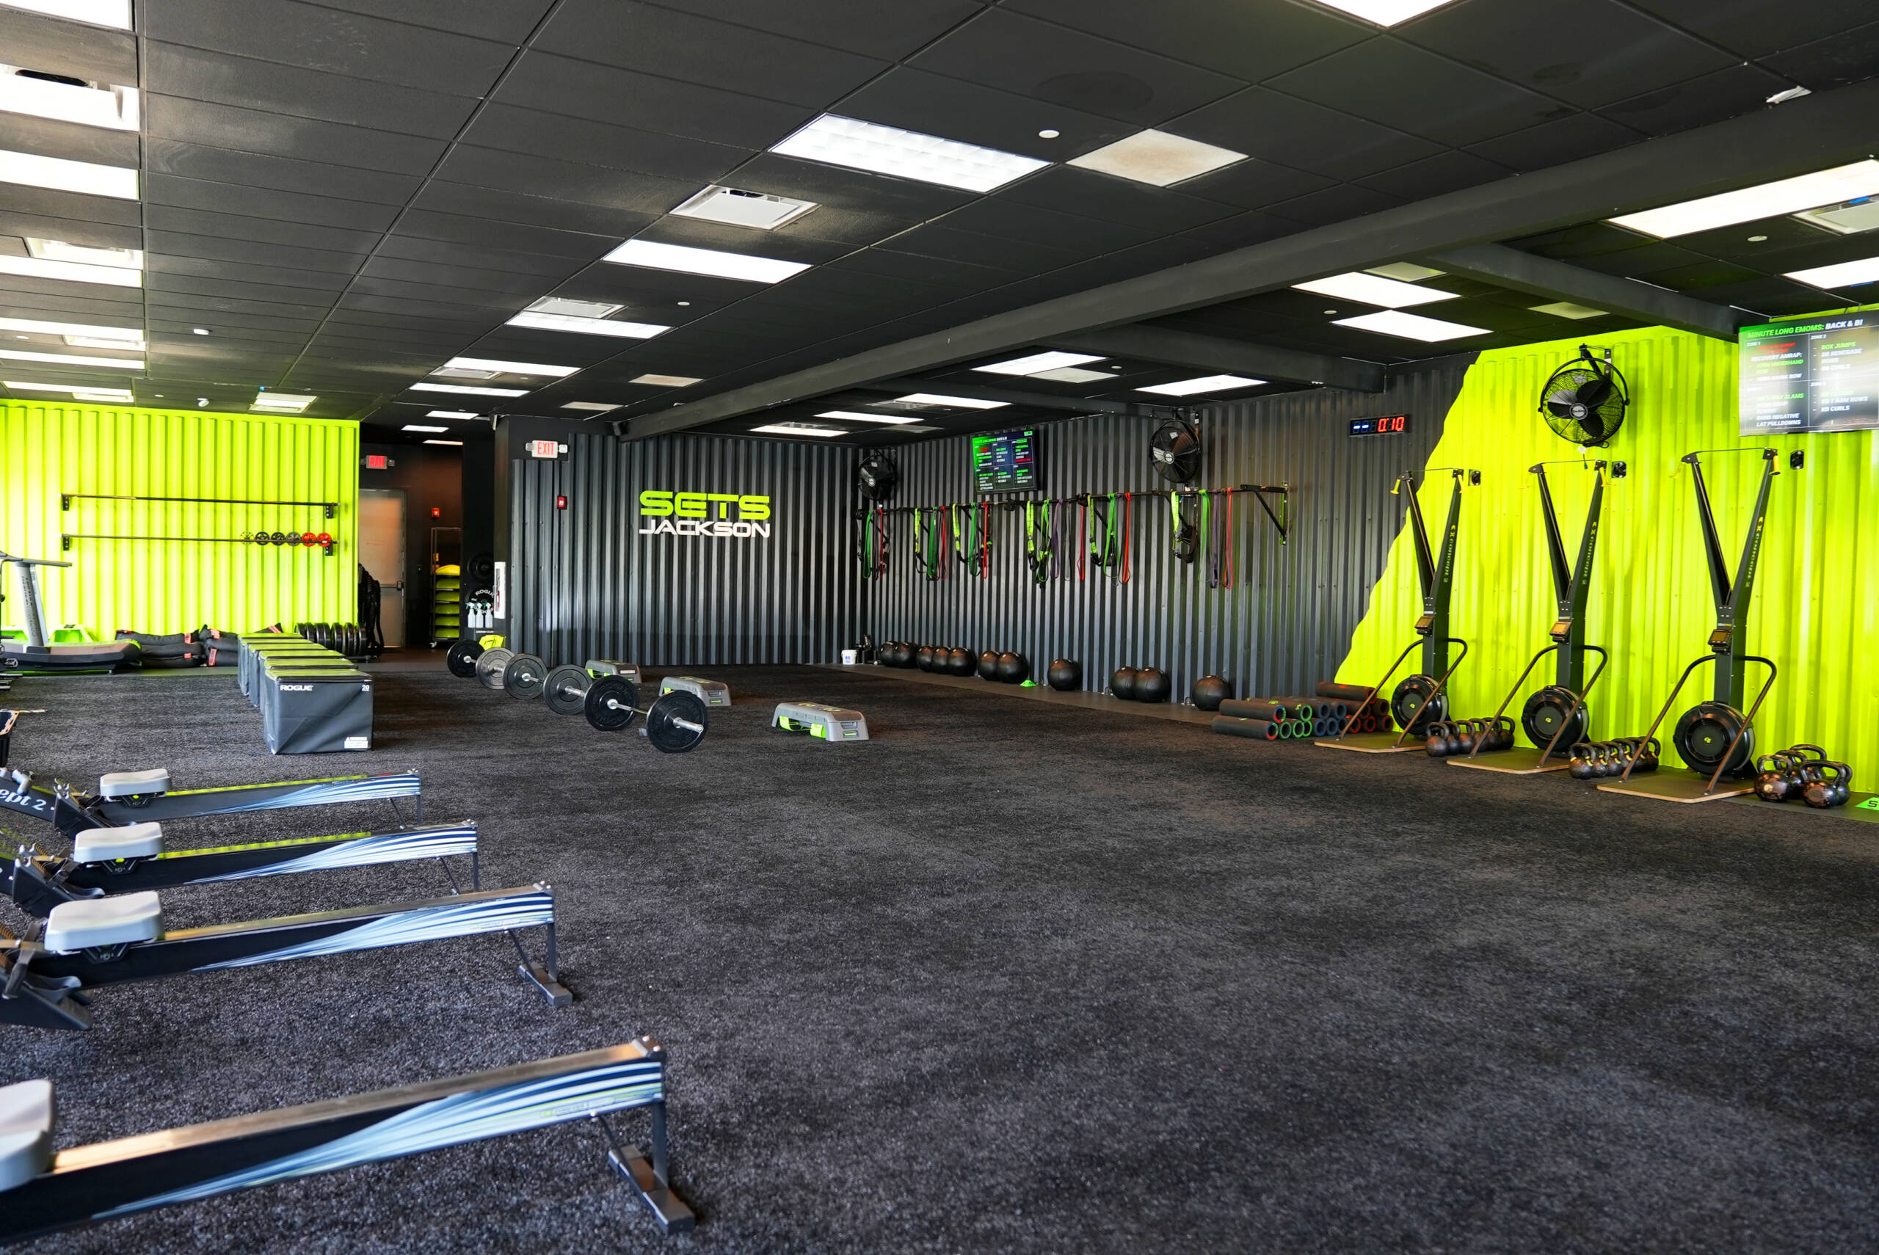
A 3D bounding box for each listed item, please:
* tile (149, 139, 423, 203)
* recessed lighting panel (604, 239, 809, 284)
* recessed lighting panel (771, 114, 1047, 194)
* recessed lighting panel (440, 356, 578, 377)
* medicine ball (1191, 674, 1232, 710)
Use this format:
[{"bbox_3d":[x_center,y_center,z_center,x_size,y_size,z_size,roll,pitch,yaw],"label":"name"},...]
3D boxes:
[{"bbox_3d":[-3.061,-2.129,5.875,1.200,0.025,0.600,-1,3,-32],"label":"tile"},{"bbox_3d":[-1.420,-2.270,7.742,1.219,0.060,0.610,-1,3,-33],"label":"recessed lighting panel"},{"bbox_3d":[-0.112,-2.128,5.641,1.200,0.060,0.600,-1,3,-32],"label":"recessed lighting panel"},{"bbox_3d":[-4.012,-2.471,11.824,1.200,0.050,0.600,-1,3,-32],"label":"recessed lighting panel"},{"bbox_3d":[2.652,0.641,12.240,0.355,0.355,0.355,1,2,0],"label":"medicine ball"}]

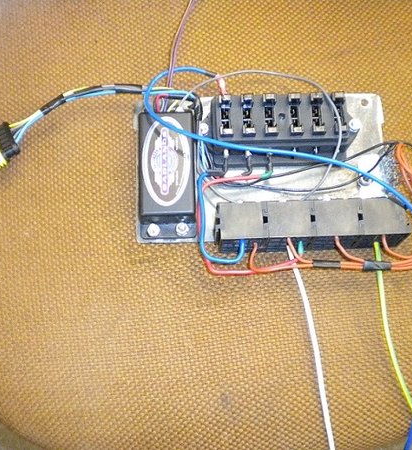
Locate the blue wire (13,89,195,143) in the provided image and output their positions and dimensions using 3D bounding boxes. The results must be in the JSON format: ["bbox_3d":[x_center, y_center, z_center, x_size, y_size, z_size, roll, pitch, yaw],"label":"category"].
[{"bbox_3d":[-0.073,-0.083,0.497,0.129,0.019,0.027,-11,71,-4],"label":"blue wire"}]

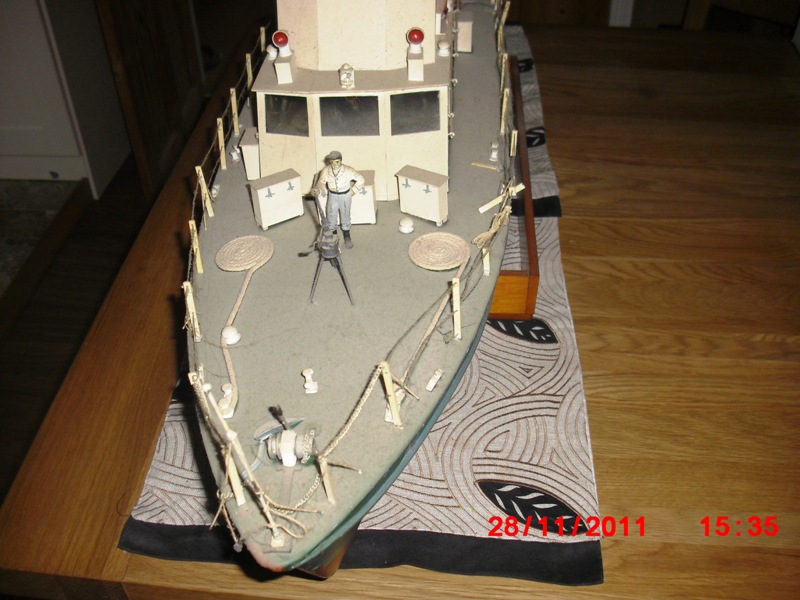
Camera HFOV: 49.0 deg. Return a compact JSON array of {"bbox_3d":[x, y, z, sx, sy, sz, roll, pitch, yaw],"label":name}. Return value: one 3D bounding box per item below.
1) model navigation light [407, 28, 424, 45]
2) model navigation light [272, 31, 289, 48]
[{"bbox_3d":[0.011,-0.192,0.640,0.013,0.013,0.011,2,39,2],"label":"model navigation light"},{"bbox_3d":[-0.087,-0.189,0.638,0.013,0.013,0.011,-1,39,3],"label":"model navigation light"}]

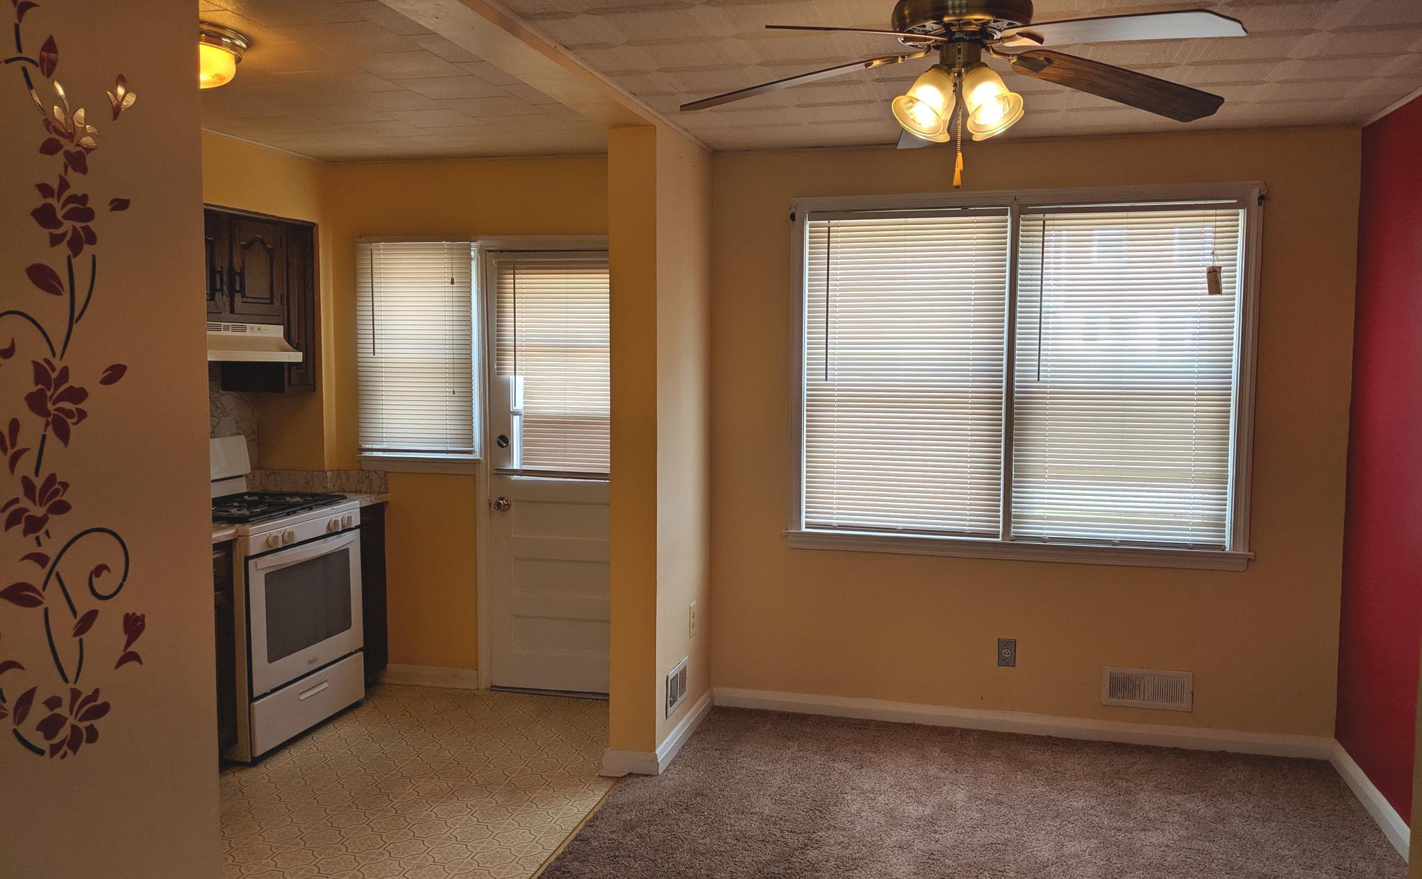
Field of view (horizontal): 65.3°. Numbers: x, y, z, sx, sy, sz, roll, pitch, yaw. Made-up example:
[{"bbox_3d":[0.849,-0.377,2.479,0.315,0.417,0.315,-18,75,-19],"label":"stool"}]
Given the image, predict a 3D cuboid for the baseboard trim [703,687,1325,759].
[{"bbox_3d":[1.226,1.180,4.646,2.498,0.091,0.020,1,5,15],"label":"baseboard trim"}]

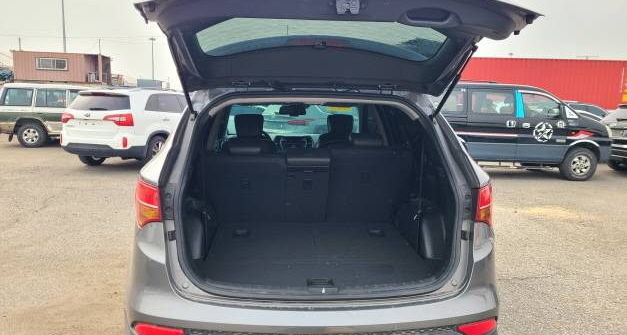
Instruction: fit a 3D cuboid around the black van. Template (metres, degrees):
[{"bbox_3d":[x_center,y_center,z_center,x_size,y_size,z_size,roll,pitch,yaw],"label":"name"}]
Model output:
[{"bbox_3d":[4.129,-0.862,10.568,4.690,1.950,1.820,3,9,12],"label":"black van"}]

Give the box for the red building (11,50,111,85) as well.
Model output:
[{"bbox_3d":[-21.672,-8.751,41.294,7.300,2.450,3.000,0,8,-8],"label":"red building"}]

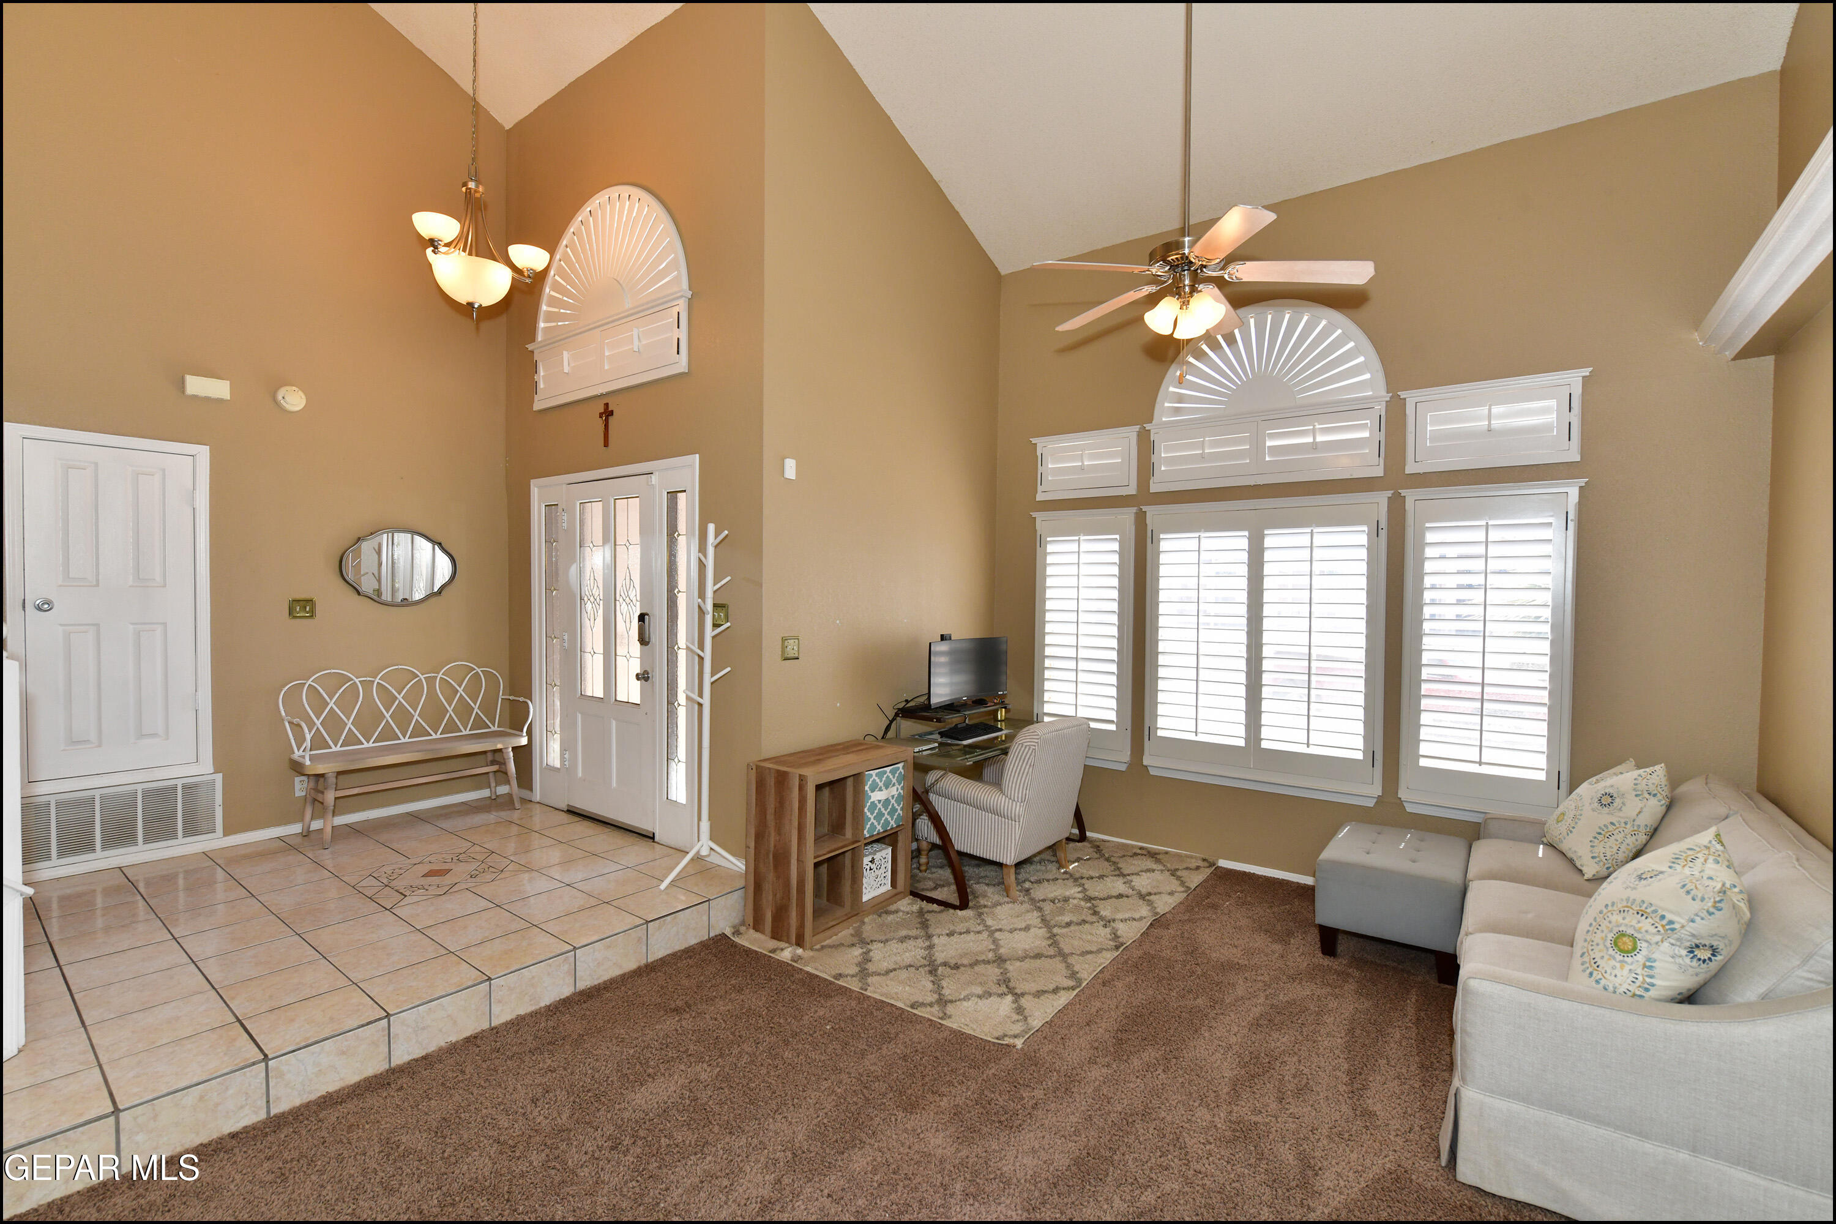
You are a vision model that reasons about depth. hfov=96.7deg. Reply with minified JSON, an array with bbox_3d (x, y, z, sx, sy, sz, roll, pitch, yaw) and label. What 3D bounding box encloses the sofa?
[{"bbox_3d":[2.400,1.107,2.726,0.910,0.860,1.980,2,2,38],"label":"sofa"}]

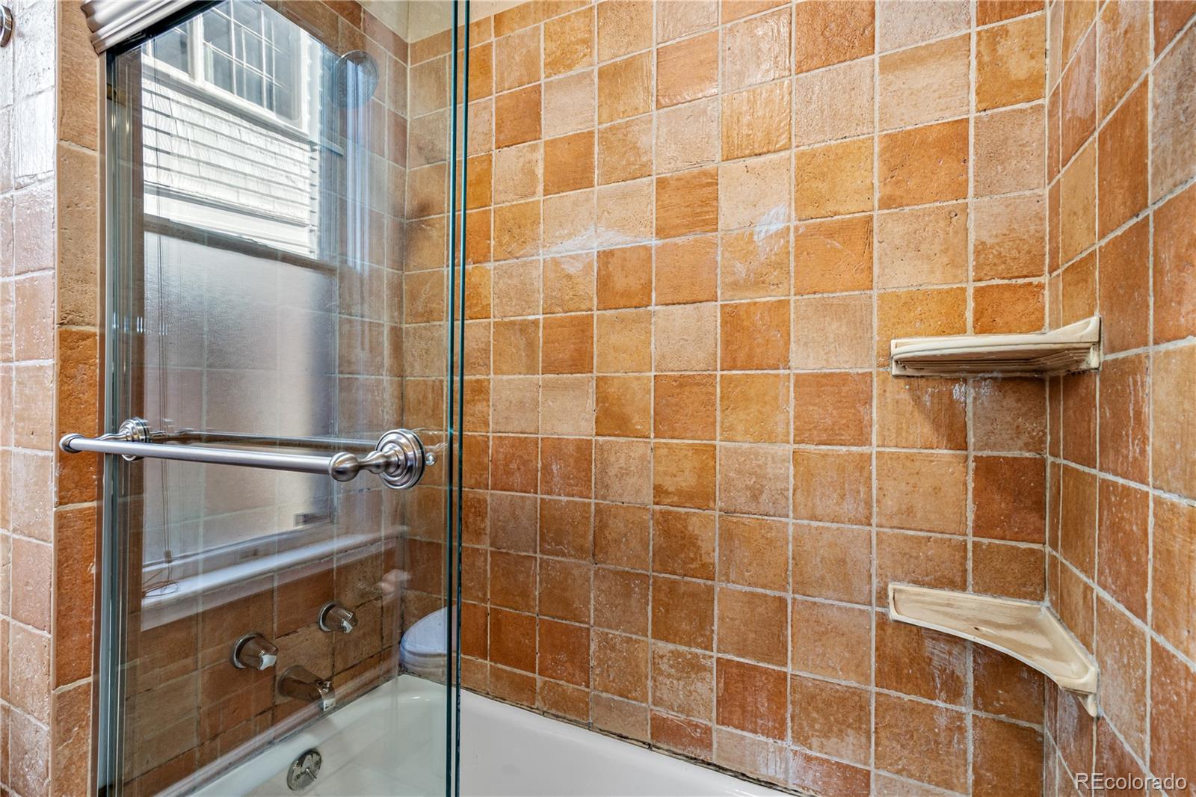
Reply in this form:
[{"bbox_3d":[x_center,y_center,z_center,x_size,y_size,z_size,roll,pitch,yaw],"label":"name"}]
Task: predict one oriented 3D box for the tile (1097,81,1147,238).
[{"bbox_3d":[0.647,-0.285,0.647,0.012,0.144,0.138,0,0,26],"label":"tile"}]

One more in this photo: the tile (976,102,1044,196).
[{"bbox_3d":[0.725,-0.434,0.939,0.098,0.144,0.012,0,-1,26],"label":"tile"}]

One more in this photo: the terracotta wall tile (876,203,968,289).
[{"bbox_3d":[0.614,-0.287,1.012,0.148,0.145,0.012,0,-1,26],"label":"terracotta wall tile"}]

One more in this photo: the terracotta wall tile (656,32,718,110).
[{"bbox_3d":[0.202,-0.739,1.202,0.143,0.141,0.012,0,-1,26],"label":"terracotta wall tile"}]

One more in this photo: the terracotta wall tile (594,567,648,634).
[{"bbox_3d":[0.056,0.481,1.277,0.143,0.142,0.012,0,-1,26],"label":"terracotta wall tile"}]

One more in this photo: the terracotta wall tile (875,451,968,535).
[{"bbox_3d":[0.605,0.177,0.996,0.144,0.146,0.012,0,0,26],"label":"terracotta wall tile"}]

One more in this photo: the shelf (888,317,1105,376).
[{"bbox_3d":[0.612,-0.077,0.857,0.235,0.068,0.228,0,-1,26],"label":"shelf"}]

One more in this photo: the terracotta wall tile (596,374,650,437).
[{"bbox_3d":[0.061,0.019,1.263,0.144,0.146,0.011,0,0,26],"label":"terracotta wall tile"}]

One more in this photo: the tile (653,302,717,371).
[{"bbox_3d":[0.197,-0.133,1.197,0.144,0.145,0.011,0,0,26],"label":"tile"}]

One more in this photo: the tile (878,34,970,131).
[{"bbox_3d":[0.609,-0.587,0.999,0.145,0.145,0.012,0,-1,26],"label":"tile"}]

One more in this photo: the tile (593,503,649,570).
[{"bbox_3d":[0.058,0.328,1.264,0.142,0.145,0.012,0,0,26],"label":"tile"}]

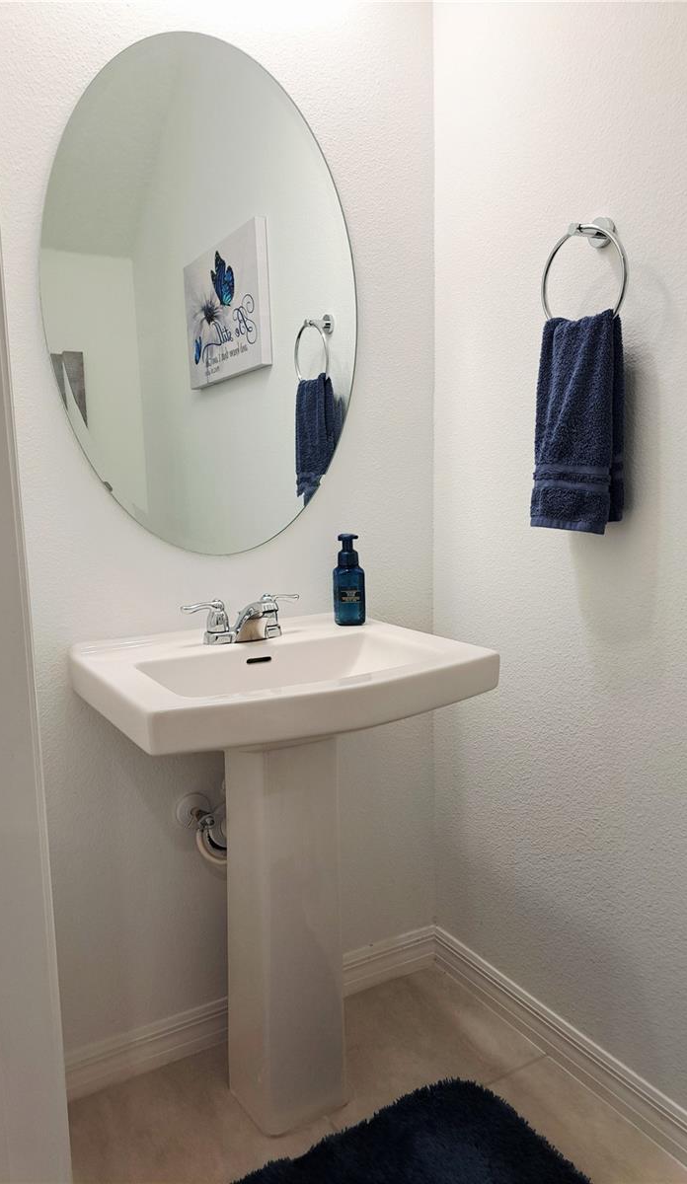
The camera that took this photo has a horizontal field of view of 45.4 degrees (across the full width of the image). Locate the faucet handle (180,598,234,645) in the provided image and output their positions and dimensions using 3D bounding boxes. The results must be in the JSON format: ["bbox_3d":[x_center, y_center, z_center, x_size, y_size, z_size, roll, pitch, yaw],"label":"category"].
[{"bbox_3d":[-0.236,0.051,1.442,0.092,0.078,0.055,-6,9,-30],"label":"faucet handle"}]

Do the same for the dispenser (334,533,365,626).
[{"bbox_3d":[0.013,-0.028,1.615,0.059,0.176,0.059,-3,8,-16],"label":"dispenser"}]

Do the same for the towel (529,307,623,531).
[{"bbox_3d":[0.384,-0.281,1.375,0.065,0.358,0.178,-6,9,-30],"label":"towel"}]

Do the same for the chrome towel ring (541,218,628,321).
[{"bbox_3d":[0.401,-0.513,1.335,0.078,0.195,0.180,-6,9,-30],"label":"chrome towel ring"}]

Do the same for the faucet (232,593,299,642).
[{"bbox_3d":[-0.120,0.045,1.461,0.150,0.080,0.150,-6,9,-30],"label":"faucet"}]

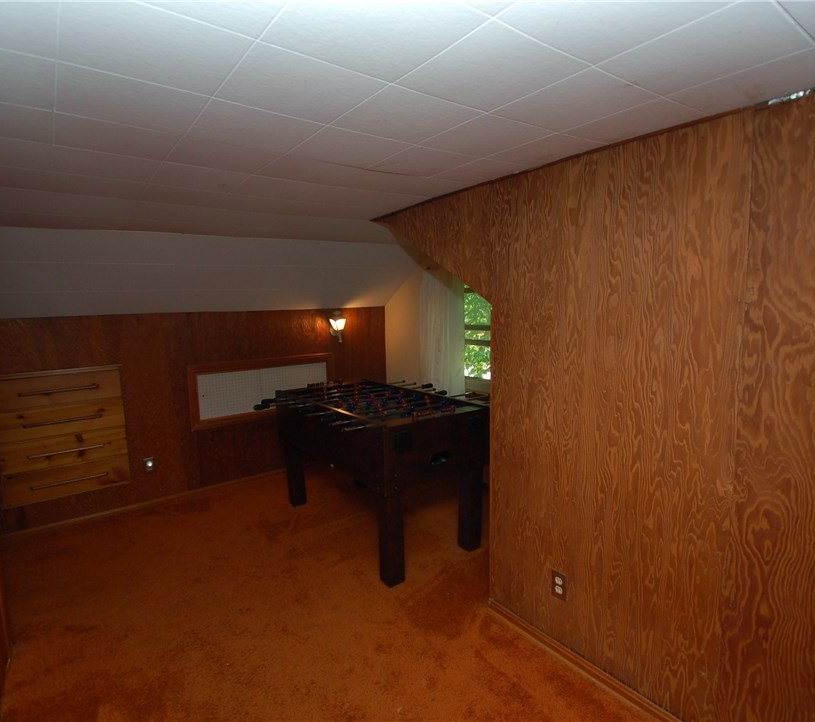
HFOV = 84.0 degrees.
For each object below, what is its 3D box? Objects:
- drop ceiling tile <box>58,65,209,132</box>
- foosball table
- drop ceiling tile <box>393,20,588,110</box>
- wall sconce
[{"bbox_3d":[-0.682,-0.641,1.117,0.308,0.020,0.308,-8,11,-37],"label":"drop ceiling tile"},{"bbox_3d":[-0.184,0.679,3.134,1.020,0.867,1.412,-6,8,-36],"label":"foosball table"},{"bbox_3d":[0.181,-0.642,0.997,0.308,0.020,0.308,-8,11,-37],"label":"drop ceiling tile"},{"bbox_3d":[-0.679,-0.335,4.390,0.130,0.310,0.190,-6,8,-37],"label":"wall sconce"}]

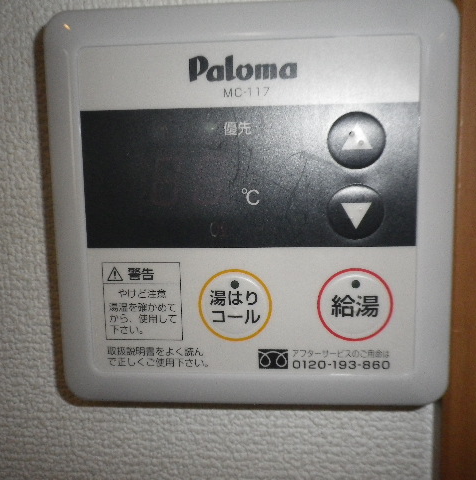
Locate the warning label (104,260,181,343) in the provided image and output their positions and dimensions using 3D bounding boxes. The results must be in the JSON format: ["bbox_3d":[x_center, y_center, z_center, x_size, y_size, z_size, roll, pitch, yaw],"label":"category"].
[{"bbox_3d":[-0.029,0.019,0.158,0.024,0.024,0.001,0,7,5],"label":"warning label"}]

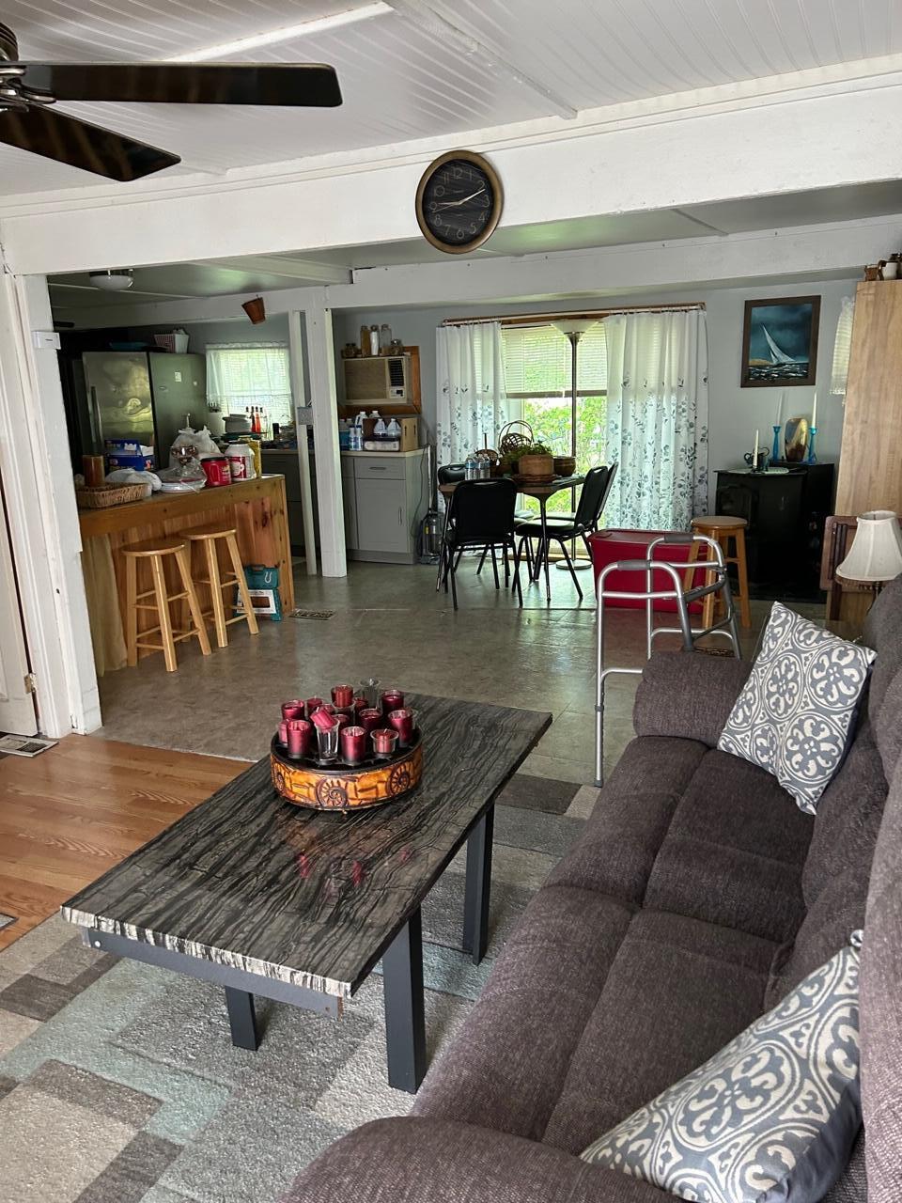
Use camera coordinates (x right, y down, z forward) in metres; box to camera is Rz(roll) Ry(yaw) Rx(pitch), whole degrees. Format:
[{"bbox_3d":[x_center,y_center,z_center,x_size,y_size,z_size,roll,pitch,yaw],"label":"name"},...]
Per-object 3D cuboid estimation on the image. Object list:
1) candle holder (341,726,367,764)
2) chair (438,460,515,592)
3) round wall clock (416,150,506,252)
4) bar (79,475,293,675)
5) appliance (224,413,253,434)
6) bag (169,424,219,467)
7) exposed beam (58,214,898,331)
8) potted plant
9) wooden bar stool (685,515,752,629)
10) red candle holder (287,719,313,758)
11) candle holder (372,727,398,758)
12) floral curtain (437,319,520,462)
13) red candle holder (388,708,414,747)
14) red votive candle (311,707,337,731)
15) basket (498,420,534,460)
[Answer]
[{"bbox_3d":[-0.230,0.342,2.133,0.058,0.074,0.058,-2,14,0],"label":"candle holder"},{"bbox_3d":[0.231,-0.567,6.552,0.550,0.860,0.450,10,18,39],"label":"chair"},{"bbox_3d":[0.025,-1.205,2.726,0.300,0.300,0.045,6,16,26],"label":"round wall clock"},{"bbox_3d":[-1.705,-0.175,5.154,0.650,0.905,1.720,6,16,28],"label":"bar"},{"bbox_3d":[-1.929,-1.615,8.191,0.250,0.190,0.230,5,16,27],"label":"appliance"},{"bbox_3d":[-1.587,-0.889,5.530,0.220,0.300,0.250,6,16,26],"label":"bag"},{"bbox_3d":[-0.431,-2.172,6.235,6.900,0.250,0.140,5,16,27],"label":"exposed beam"},{"bbox_3d":[0.602,-1.010,6.447,0.260,0.235,0.260,-2,14,0],"label":"potted plant"},{"bbox_3d":[1.583,-0.180,5.353,0.340,0.610,0.340,-1,14,2],"label":"wooden bar stool"},{"bbox_3d":[-0.395,0.363,2.364,0.058,0.078,0.058,-2,14,0],"label":"red candle holder"},{"bbox_3d":[-0.156,0.341,2.164,0.065,0.055,0.065,-2,14,0],"label":"candle holder"},{"bbox_3d":[0.198,-1.275,7.277,0.650,1.830,0.110,5,16,27],"label":"floral curtain"},{"bbox_3d":[-0.134,0.339,2.421,0.060,0.080,0.060,-2,14,0],"label":"red candle holder"},{"bbox_3d":[-0.313,0.291,2.230,0.041,0.050,0.041,-33,15,36],"label":"red votive candle"},{"bbox_3d":[0.479,-1.127,6.723,0.260,0.400,0.220,-1,14,3],"label":"basket"}]

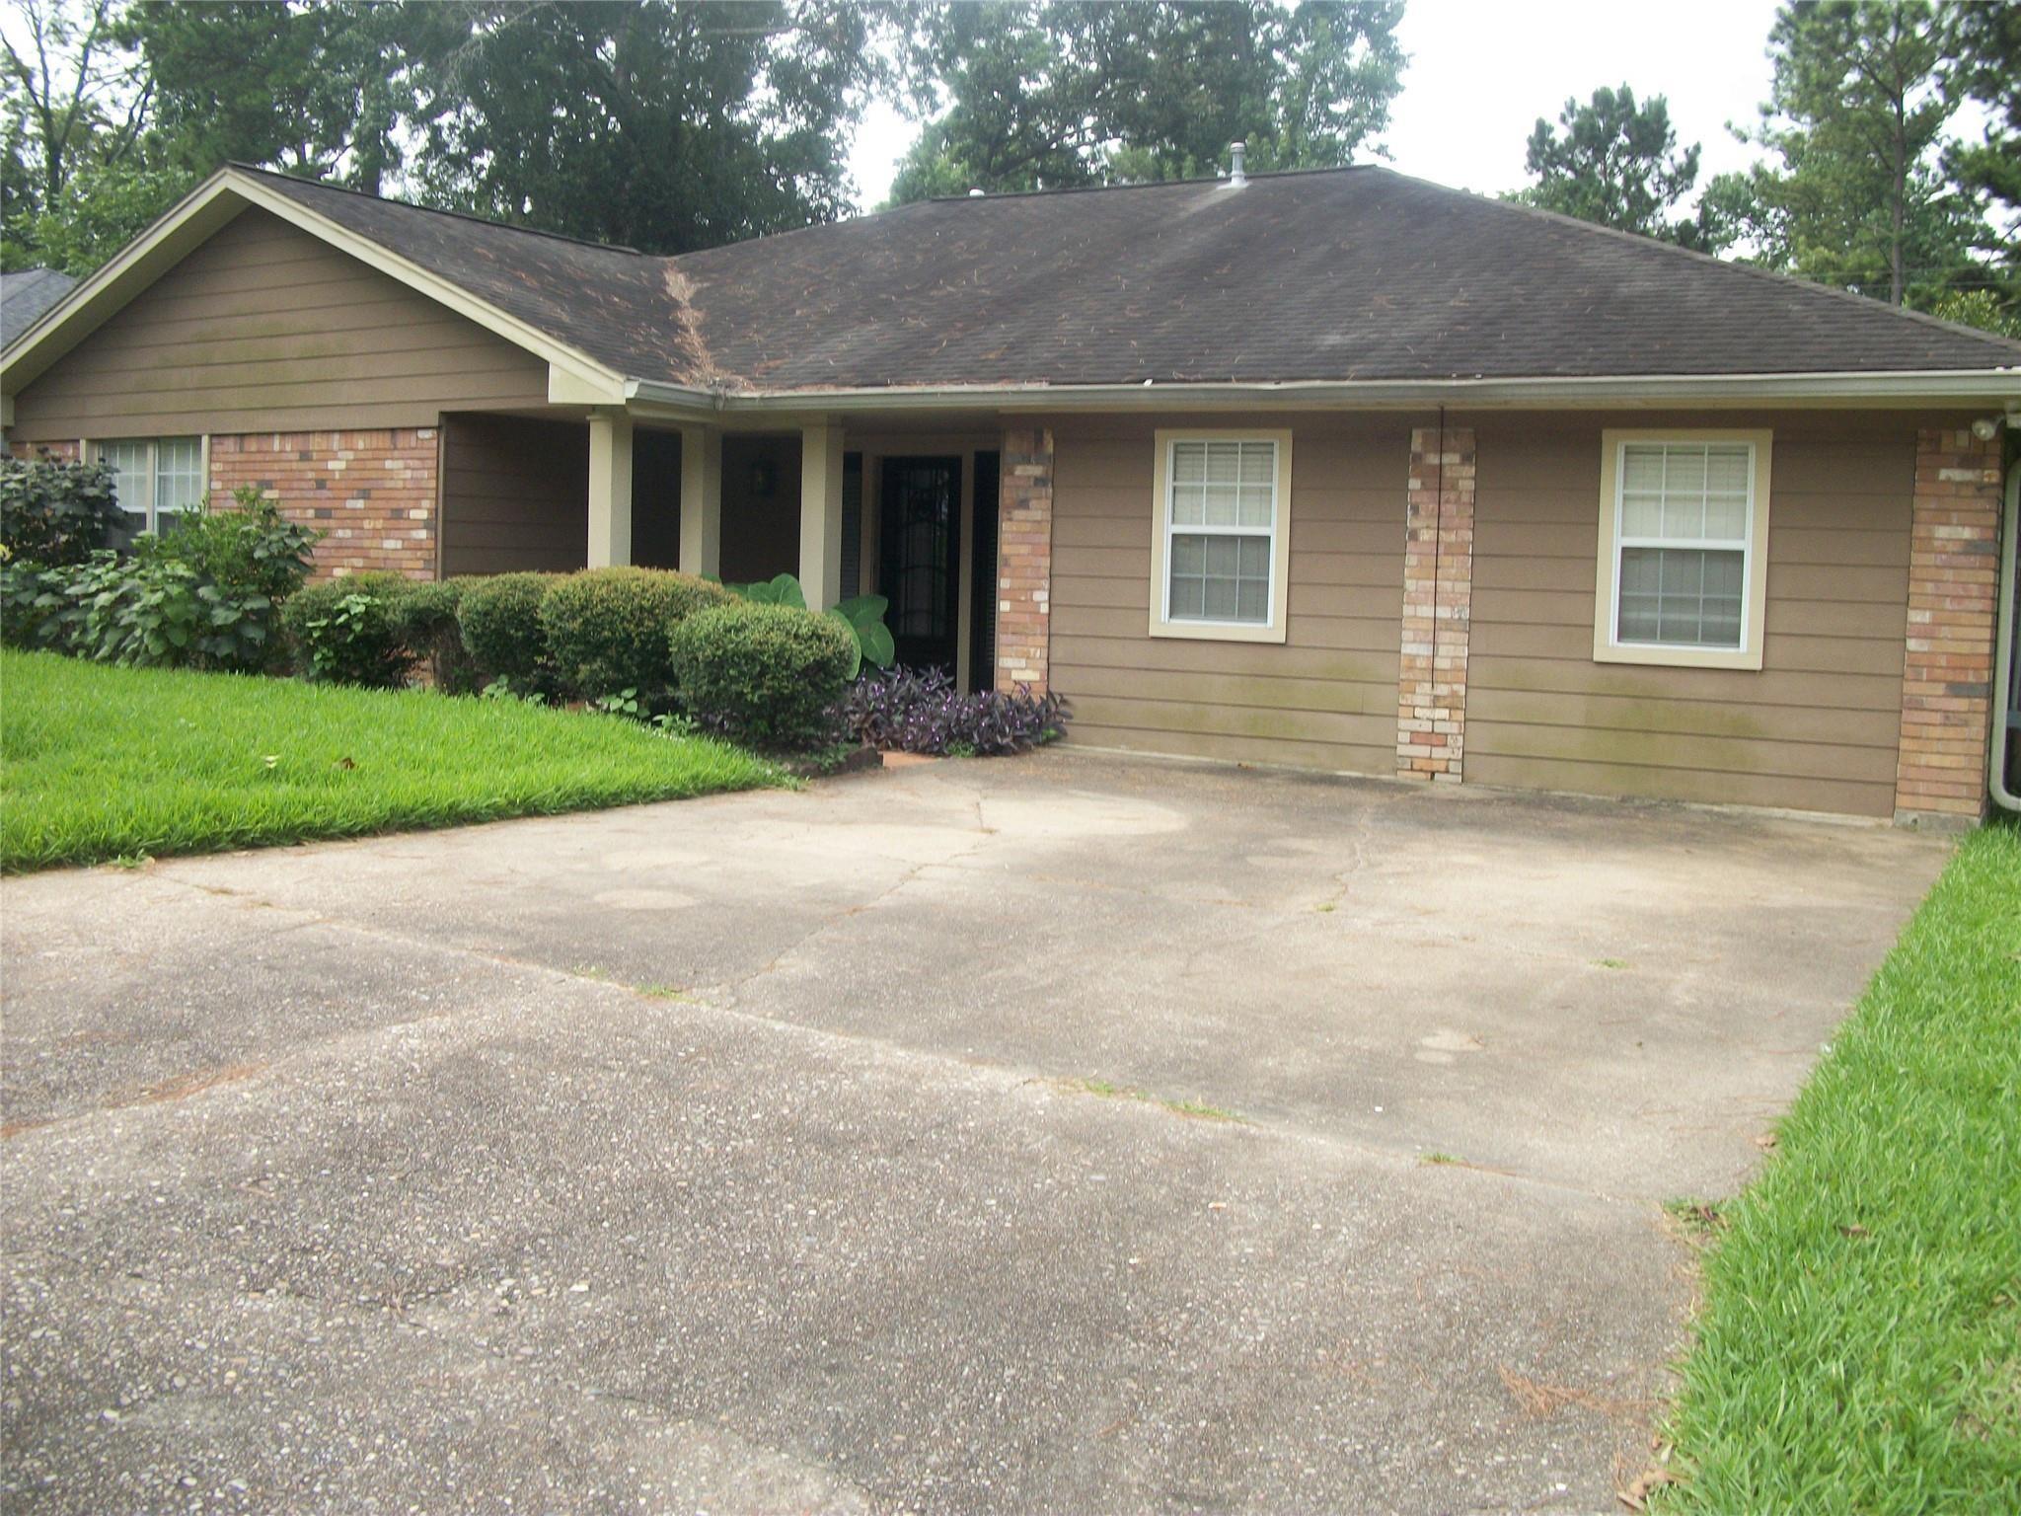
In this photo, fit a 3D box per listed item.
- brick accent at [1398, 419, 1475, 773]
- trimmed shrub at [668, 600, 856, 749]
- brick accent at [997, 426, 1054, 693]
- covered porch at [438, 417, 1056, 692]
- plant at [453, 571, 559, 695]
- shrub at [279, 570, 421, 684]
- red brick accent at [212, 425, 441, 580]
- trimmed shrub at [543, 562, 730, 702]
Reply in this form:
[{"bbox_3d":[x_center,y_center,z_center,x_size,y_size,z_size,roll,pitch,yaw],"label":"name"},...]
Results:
[{"bbox_3d":[2.635,-0.941,11.485,0.410,2.130,0.140,5,7,28],"label":"brick accent"},{"bbox_3d":[-1.557,-0.512,11.698,1.150,0.940,1.100,2,6,0],"label":"trimmed shrub"},{"bbox_3d":[0.112,-1.167,12.835,0.410,2.130,0.140,5,7,28],"label":"brick accent"},{"bbox_3d":[-1.649,-1.461,14.376,4.350,2.150,3.150,5,7,28],"label":"covered porch"},{"bbox_3d":[-3.386,-0.848,12.718,0.820,0.850,0.850,5,7,28],"label":"plant"},{"bbox_3d":[-4.761,-0.892,13.461,0.950,0.860,0.930,5,7,28],"label":"shrub"},{"bbox_3d":[-5.387,-1.638,14.728,2.520,1.850,0.140,5,7,28],"label":"red brick accent"},{"bbox_3d":[-2.441,-0.783,12.211,1.220,0.940,1.120,2,6,0],"label":"trimmed shrub"}]

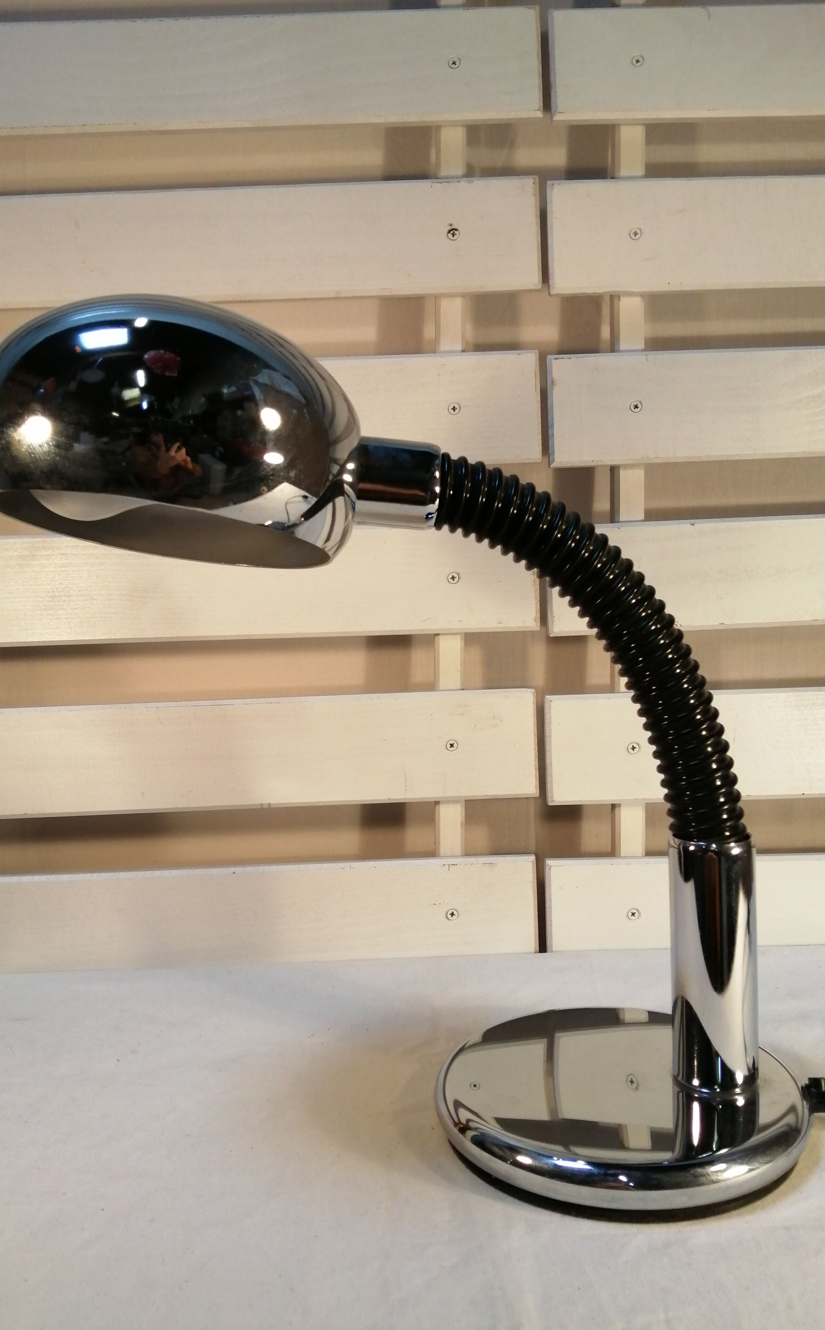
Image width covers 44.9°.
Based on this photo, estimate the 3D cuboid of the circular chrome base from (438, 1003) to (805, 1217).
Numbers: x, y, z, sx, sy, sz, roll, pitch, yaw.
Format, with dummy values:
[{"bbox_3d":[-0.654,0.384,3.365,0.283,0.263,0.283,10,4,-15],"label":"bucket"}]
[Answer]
[{"bbox_3d":[0.097,0.203,0.472,0.172,0.020,0.172,-3,4,0],"label":"circular chrome base"}]

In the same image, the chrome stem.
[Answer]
[{"bbox_3d":[0.141,0.136,0.469,0.039,0.117,0.039,-3,4,0],"label":"chrome stem"}]

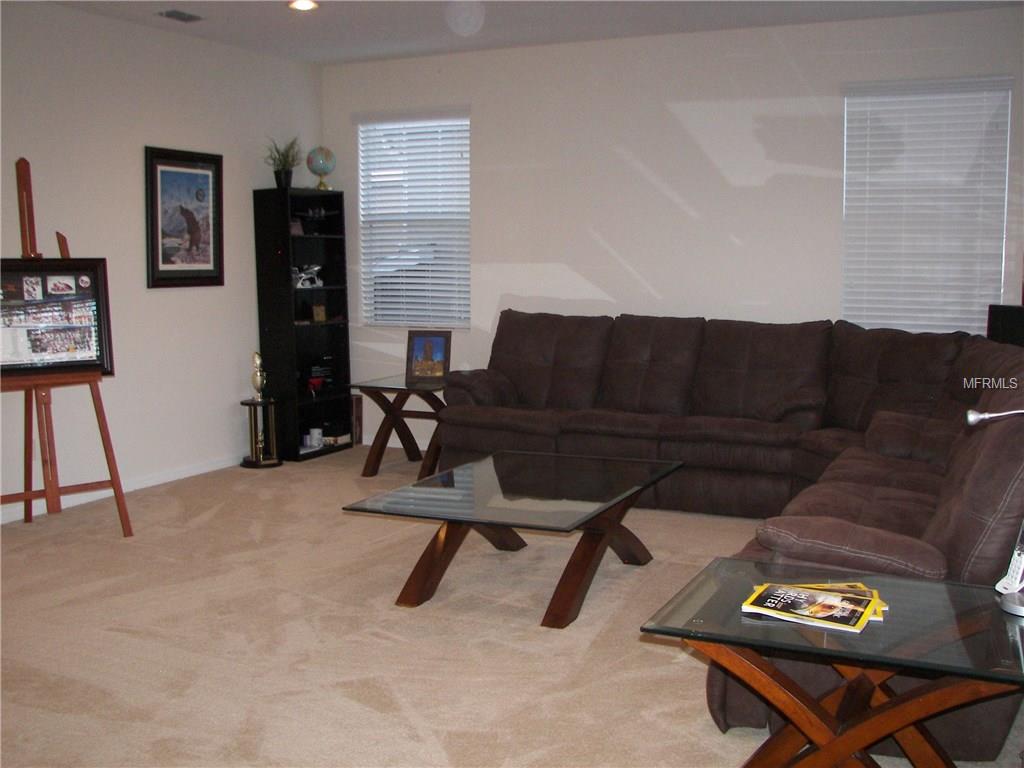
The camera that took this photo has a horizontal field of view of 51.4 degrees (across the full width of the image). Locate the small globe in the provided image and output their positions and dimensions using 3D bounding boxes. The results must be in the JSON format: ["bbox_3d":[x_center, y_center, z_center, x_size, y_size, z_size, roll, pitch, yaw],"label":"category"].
[{"bbox_3d":[-1.316,-1.536,7.348,0.204,0.218,0.204,0,7,0],"label":"small globe"}]

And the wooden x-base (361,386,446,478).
[{"bbox_3d":[-0.584,0.281,6.855,0.500,0.560,0.634,4,8,26],"label":"wooden x-base"}]

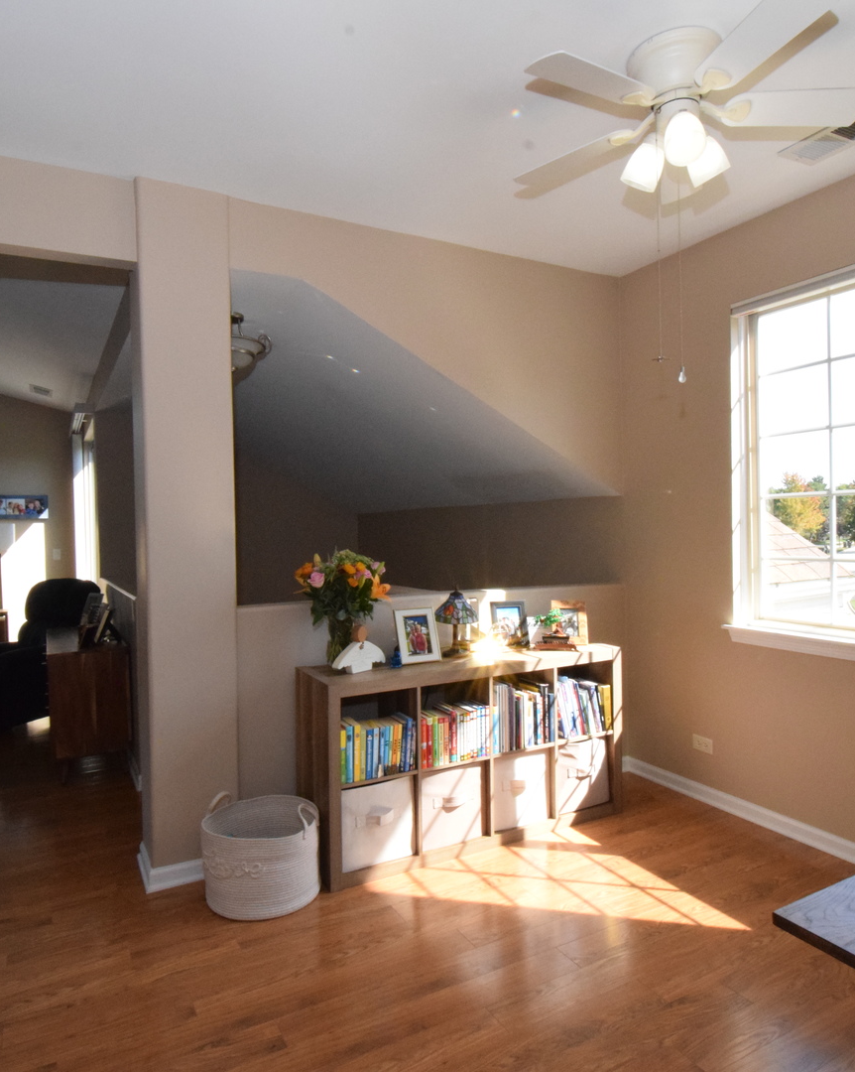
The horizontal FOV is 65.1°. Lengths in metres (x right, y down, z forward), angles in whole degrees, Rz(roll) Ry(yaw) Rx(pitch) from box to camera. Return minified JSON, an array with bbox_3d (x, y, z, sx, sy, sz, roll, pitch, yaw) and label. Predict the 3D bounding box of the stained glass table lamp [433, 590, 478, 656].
[{"bbox_3d":[0.136,0.388,3.090,0.200,0.325,0.200,-2,1,-28],"label":"stained glass table lamp"}]

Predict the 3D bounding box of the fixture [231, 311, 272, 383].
[{"bbox_3d":[-1.017,-0.928,3.389,0.470,0.407,0.470,-2,1,-28],"label":"fixture"}]

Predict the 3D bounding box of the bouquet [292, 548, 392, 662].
[{"bbox_3d":[-0.359,0.316,2.860,0.410,0.490,0.370,-2,1,-28],"label":"bouquet"}]

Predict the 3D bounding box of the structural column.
[{"bbox_3d":[-0.974,-0.028,2.699,0.335,2.640,0.230,-2,1,-29],"label":"structural column"}]

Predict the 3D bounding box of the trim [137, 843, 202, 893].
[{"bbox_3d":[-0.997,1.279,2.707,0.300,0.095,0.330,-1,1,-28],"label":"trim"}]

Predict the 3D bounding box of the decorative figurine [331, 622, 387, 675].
[{"bbox_3d":[-0.272,0.455,2.721,0.215,0.190,0.055,-1,1,-34],"label":"decorative figurine"}]

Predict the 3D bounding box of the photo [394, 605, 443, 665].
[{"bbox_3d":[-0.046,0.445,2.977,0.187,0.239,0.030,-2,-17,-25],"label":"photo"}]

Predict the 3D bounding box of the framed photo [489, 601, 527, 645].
[{"bbox_3d":[0.388,0.424,3.182,0.190,0.220,0.070,-1,1,-28],"label":"framed photo"}]

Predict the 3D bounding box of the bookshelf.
[{"bbox_3d":[0.184,0.923,2.971,1.430,0.765,0.395,-1,1,-29],"label":"bookshelf"}]

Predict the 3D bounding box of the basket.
[{"bbox_3d":[-0.620,1.169,2.520,0.420,0.310,0.420,-1,1,0],"label":"basket"}]

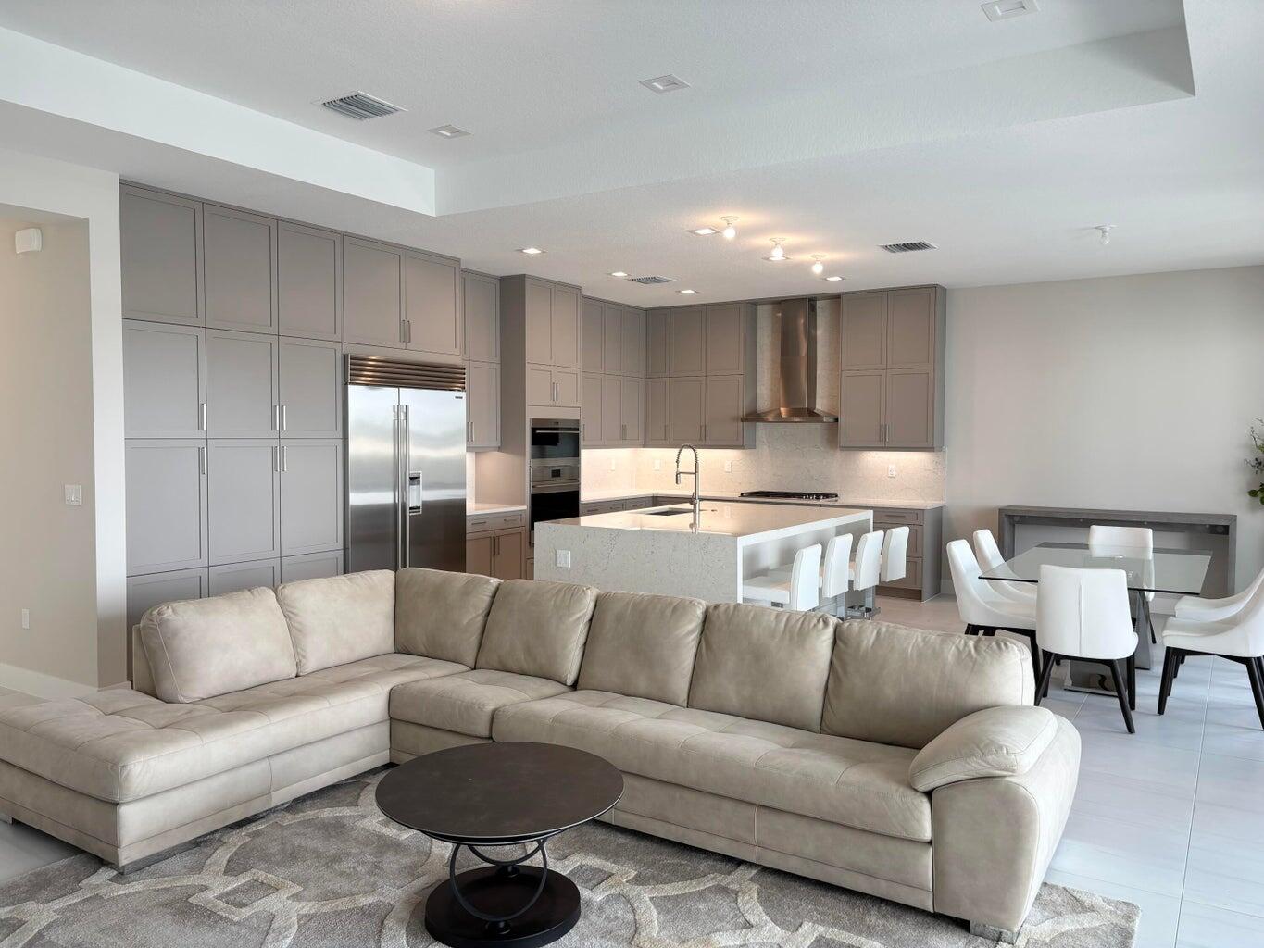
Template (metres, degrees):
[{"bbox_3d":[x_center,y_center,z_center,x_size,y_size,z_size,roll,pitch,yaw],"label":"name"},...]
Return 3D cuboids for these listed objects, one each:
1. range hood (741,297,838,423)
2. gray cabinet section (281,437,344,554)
[{"bbox_3d":[1.699,-1.192,10.050,0.921,1.302,0.530,2,3,33],"label":"range hood"},{"bbox_3d":[-2.518,0.151,6.913,0.600,0.819,0.549,2,3,33],"label":"gray cabinet section"}]

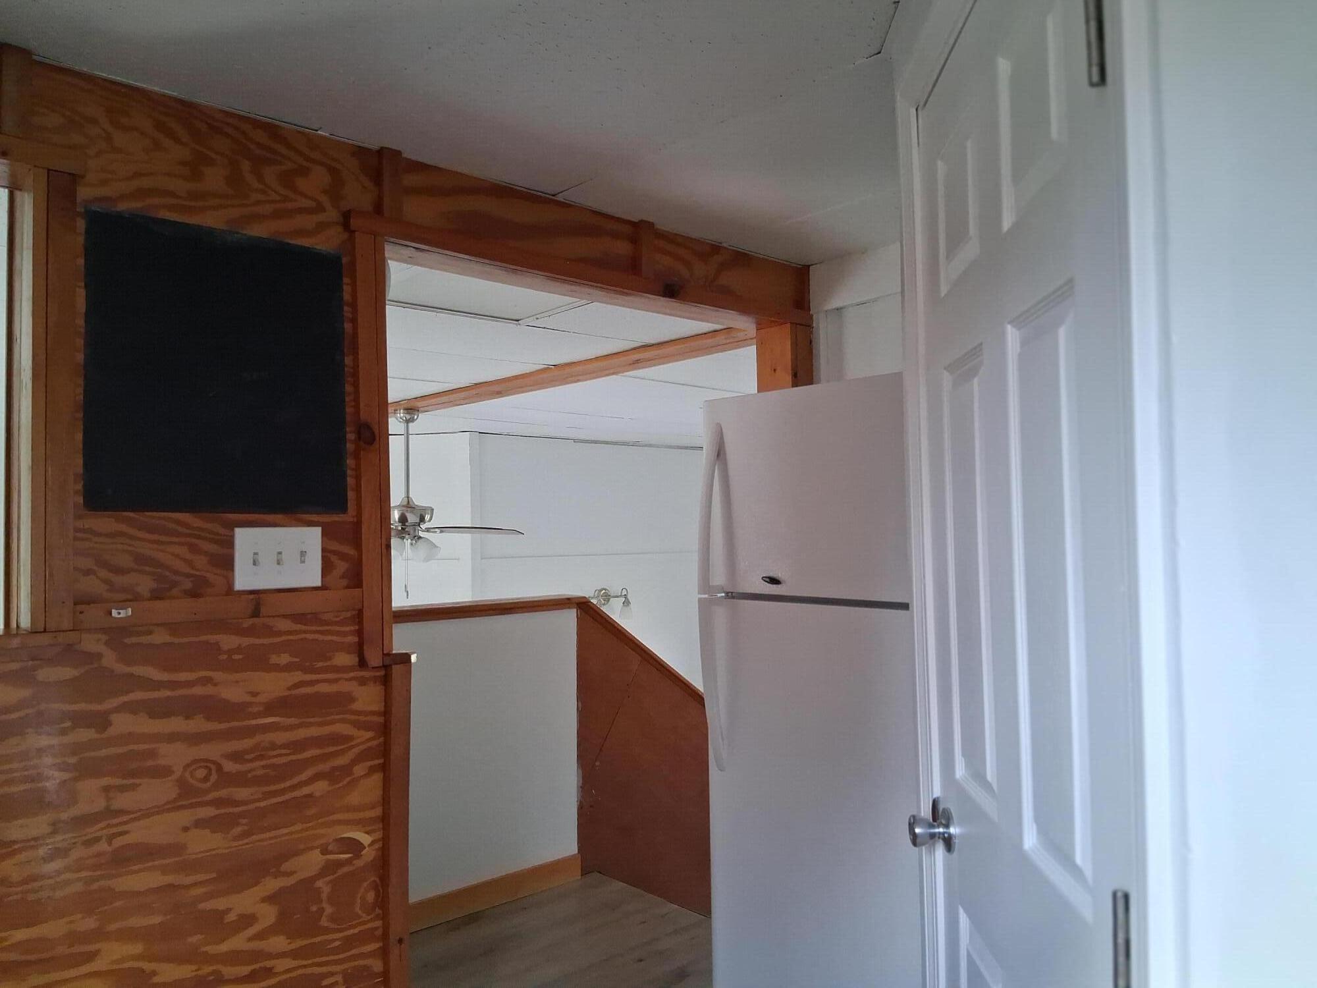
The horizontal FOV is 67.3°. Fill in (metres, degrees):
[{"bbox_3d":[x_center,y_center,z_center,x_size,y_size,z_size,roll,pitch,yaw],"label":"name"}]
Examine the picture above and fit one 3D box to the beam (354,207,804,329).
[{"bbox_3d":[-0.090,-0.549,2.563,1.518,0.043,0.036,1,-3,-43],"label":"beam"}]

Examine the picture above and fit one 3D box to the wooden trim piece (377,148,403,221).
[{"bbox_3d":[-0.574,-0.661,2.124,0.043,0.151,0.020,1,-3,-43],"label":"wooden trim piece"}]

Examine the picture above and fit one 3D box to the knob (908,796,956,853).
[{"bbox_3d":[0.403,0.500,1.469,0.061,0.066,0.065,-1,-2,3],"label":"knob"}]

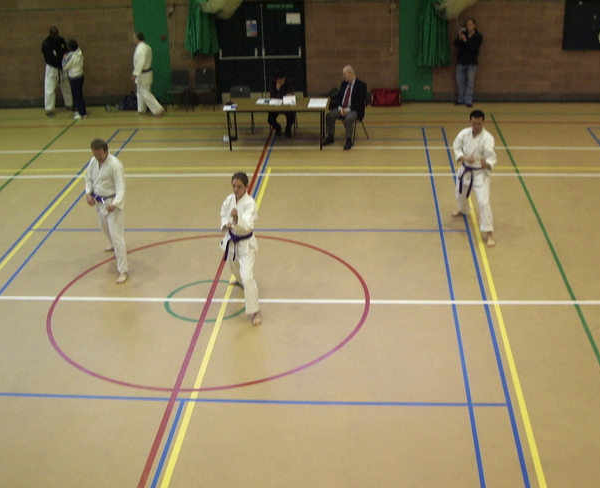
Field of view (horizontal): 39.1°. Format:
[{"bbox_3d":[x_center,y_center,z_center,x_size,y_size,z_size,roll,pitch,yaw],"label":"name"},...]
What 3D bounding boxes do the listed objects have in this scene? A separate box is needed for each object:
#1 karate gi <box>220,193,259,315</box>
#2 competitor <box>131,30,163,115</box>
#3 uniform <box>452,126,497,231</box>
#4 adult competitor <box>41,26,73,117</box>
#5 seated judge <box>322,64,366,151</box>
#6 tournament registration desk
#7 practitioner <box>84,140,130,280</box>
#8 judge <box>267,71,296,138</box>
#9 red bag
[{"bbox_3d":[-0.644,0.042,9.293,0.560,1.220,0.820,4,25,12],"label":"karate gi"},{"bbox_3d":[-3.037,-3.329,16.613,0.653,1.643,0.495,6,26,18],"label":"competitor"},{"bbox_3d":[2.330,-0.913,11.184,0.596,1.356,0.813,7,26,19],"label":"uniform"},{"bbox_3d":[-4.852,-3.452,16.881,0.643,1.762,0.495,-22,32,-36],"label":"adult competitor"},{"bbox_3d":[0.833,-2.396,14.688,0.574,1.317,0.792,18,32,36],"label":"seated judge"},{"bbox_3d":[-0.391,-2.090,14.672,1.800,0.730,0.800,0,25,5],"label":"tournament registration desk"},{"bbox_3d":[-2.371,-0.489,10.202,0.620,1.690,0.980,4,25,12],"label":"practitioner"},{"bbox_3d":[-0.300,-2.529,15.112,0.520,1.160,0.740,0,25,5],"label":"judge"},{"bbox_3d":[1.713,-2.946,16.881,0.610,0.320,0.300,-1,25,3],"label":"red bag"}]

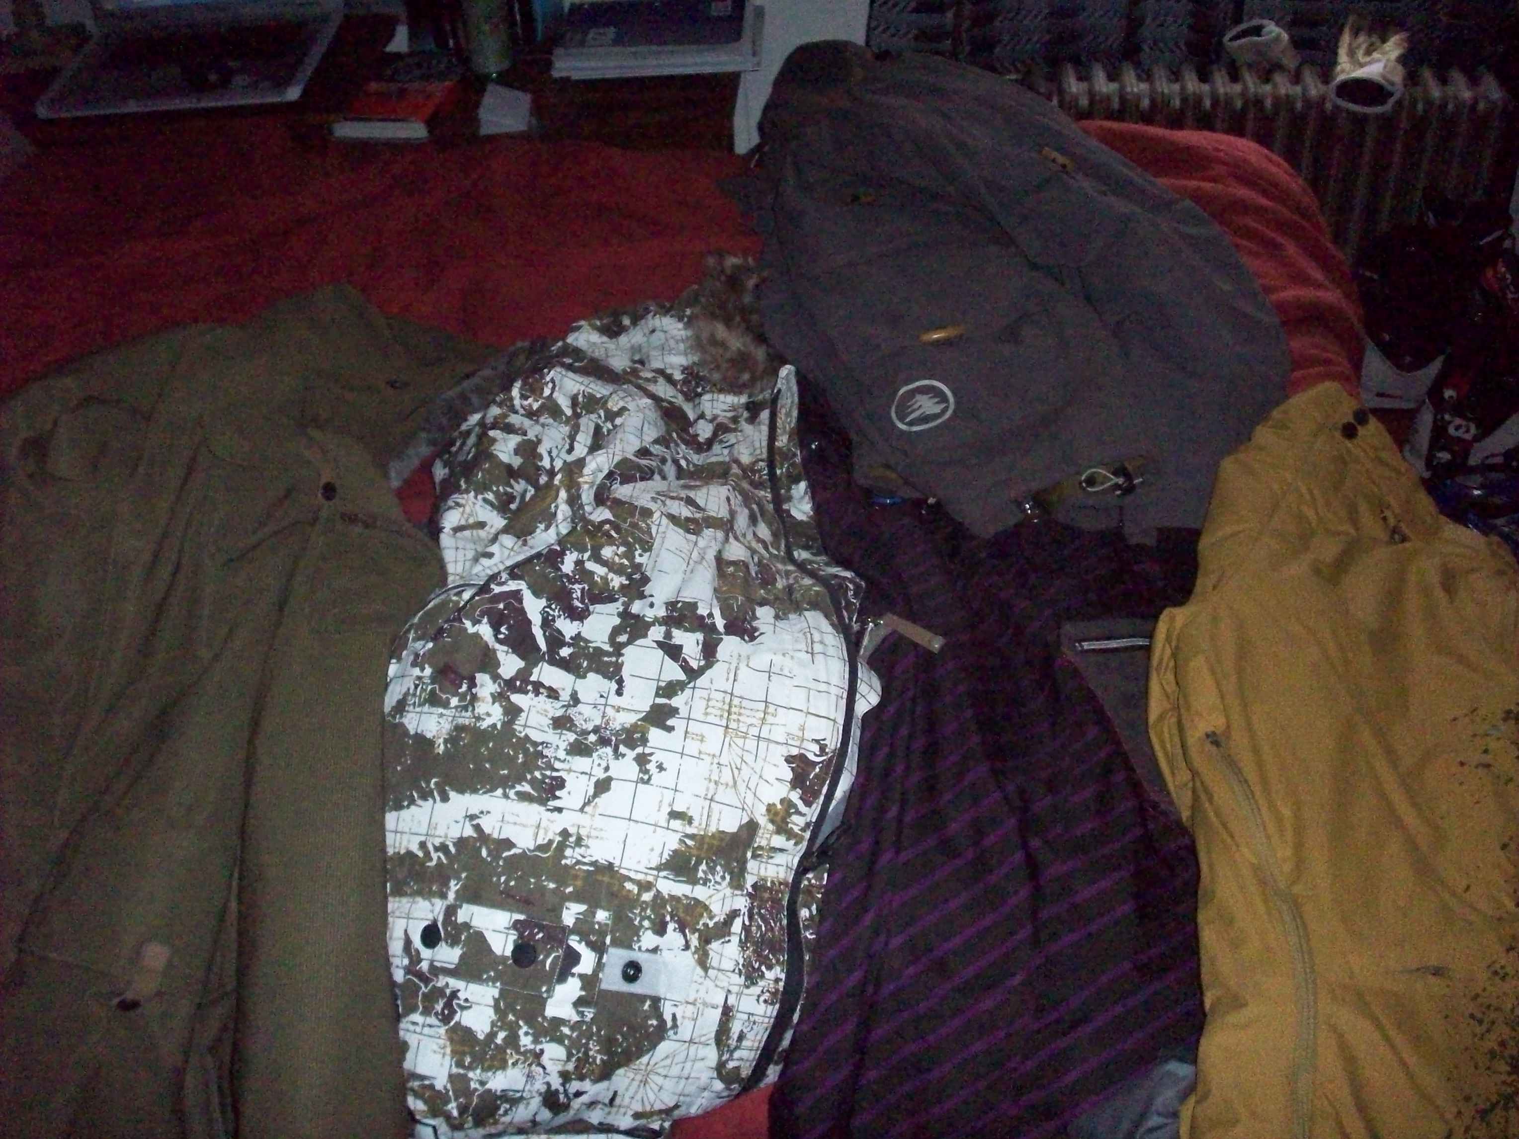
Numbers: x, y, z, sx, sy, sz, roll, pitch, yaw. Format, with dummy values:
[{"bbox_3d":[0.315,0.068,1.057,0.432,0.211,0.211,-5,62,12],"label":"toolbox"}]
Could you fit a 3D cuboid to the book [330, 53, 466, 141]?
[{"bbox_3d":[-0.479,-0.638,2.185,0.130,0.026,0.195,2,43,9],"label":"book"}]

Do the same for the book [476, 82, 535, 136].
[{"bbox_3d":[-0.335,-0.609,2.136,0.061,0.028,0.095,-4,43,3],"label":"book"}]

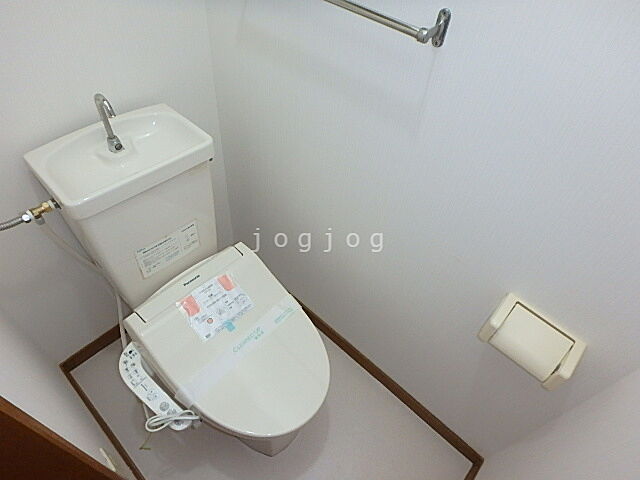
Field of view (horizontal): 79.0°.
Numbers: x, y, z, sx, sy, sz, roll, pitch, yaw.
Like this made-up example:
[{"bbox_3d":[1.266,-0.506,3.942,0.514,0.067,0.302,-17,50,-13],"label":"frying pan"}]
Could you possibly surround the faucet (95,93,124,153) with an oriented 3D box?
[{"bbox_3d":[-0.468,-0.252,0.870,0.075,0.155,0.033,37,54,23],"label":"faucet"}]

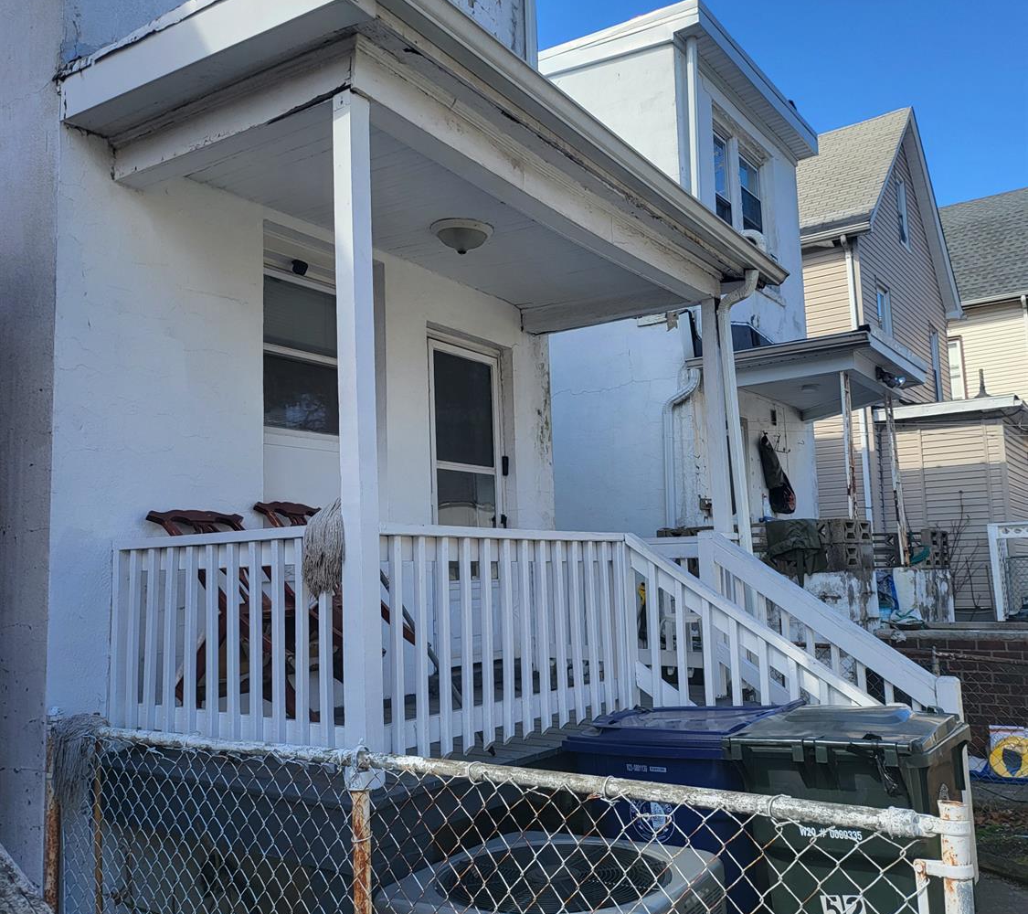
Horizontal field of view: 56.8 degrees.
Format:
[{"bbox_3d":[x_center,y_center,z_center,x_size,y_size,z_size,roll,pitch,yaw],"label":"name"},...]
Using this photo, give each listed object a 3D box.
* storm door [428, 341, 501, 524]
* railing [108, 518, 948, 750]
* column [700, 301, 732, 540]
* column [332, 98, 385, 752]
[{"bbox_3d":[-0.308,0.286,6.210,0.051,2.043,0.875,-6,-8,32],"label":"storm door"},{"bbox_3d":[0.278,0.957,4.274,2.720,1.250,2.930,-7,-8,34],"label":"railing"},{"bbox_3d":[1.328,0.173,6.140,0.095,2.431,0.095,-6,-8,32],"label":"column"},{"bbox_3d":[-0.540,-0.100,3.292,0.095,2.414,0.095,-6,-8,32],"label":"column"}]

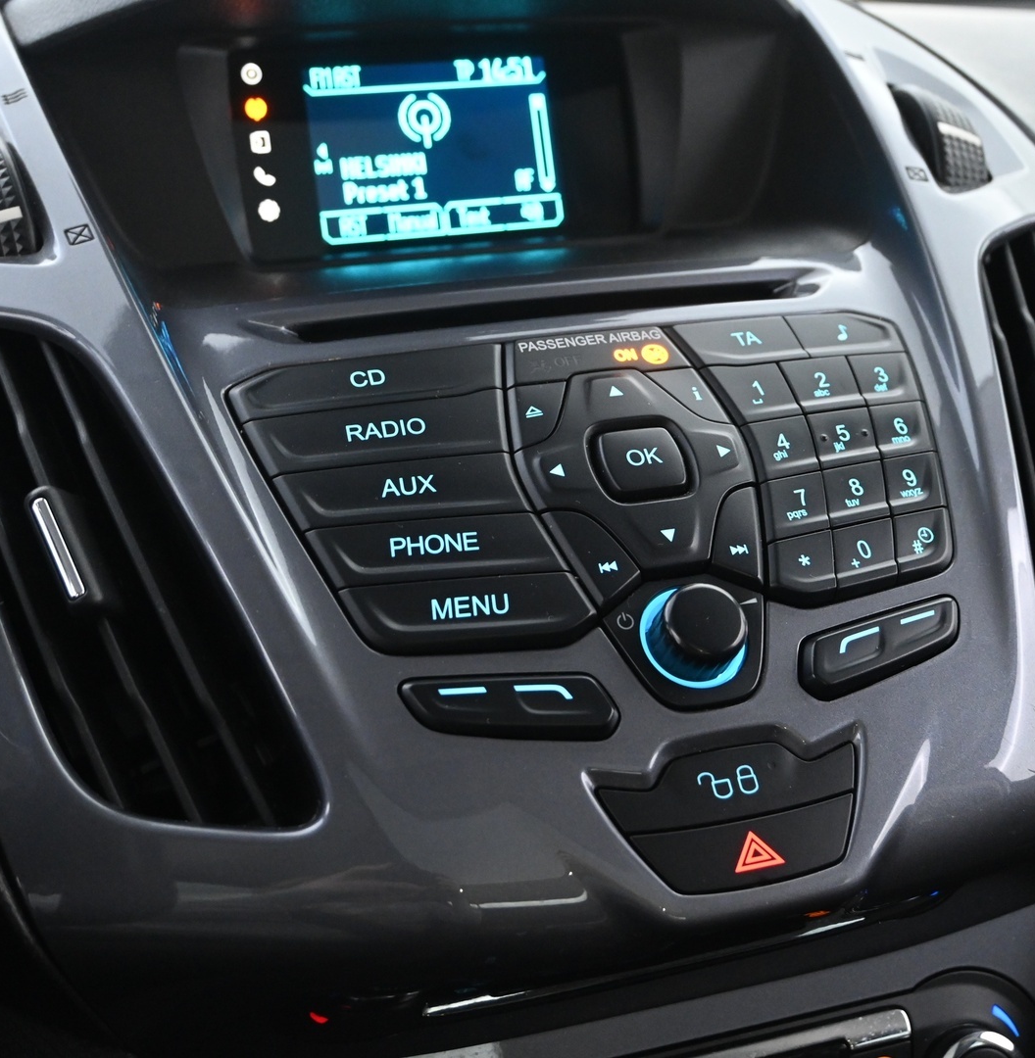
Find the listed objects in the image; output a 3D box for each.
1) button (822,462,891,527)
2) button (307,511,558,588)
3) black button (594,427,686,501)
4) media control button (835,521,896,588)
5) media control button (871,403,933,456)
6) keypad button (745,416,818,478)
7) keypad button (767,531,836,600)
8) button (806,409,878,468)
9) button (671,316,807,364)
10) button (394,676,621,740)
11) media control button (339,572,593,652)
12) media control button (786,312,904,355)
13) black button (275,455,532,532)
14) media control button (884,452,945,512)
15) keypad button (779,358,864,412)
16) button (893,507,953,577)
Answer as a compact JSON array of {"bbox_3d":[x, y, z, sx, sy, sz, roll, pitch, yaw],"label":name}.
[{"bbox_3d":[0.076,-0.007,0.359,0.020,0.005,0.016,-5,57,-21],"label":"button"},{"bbox_3d":[-0.017,0.005,0.332,0.053,0.005,0.015,-4,57,-8],"label":"button"},{"bbox_3d":[0.027,-0.013,0.348,0.016,0.008,0.016,-9,56,-17],"label":"black button"},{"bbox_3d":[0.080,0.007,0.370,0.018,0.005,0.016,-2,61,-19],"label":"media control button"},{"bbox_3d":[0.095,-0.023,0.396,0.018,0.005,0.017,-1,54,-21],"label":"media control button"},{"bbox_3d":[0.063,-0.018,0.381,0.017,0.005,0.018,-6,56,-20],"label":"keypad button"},{"bbox_3d":[0.061,0.009,0.344,0.019,0.005,0.015,-6,60,-21],"label":"keypad button"},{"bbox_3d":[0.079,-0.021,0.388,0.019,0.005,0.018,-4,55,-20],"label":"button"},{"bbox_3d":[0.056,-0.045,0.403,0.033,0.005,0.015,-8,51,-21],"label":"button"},{"bbox_3d":[-0.002,0.038,0.336,0.044,0.011,0.007,-1,-23,-9],"label":"button"},{"bbox_3d":[-0.011,0.019,0.344,0.054,0.007,0.013,-4,62,-9],"label":"media control button"},{"bbox_3d":[0.082,-0.048,0.396,0.030,0.005,0.017,-6,49,-22],"label":"media control button"},{"bbox_3d":[-0.024,-0.006,0.339,0.054,0.005,0.017,-6,54,-8],"label":"black button"},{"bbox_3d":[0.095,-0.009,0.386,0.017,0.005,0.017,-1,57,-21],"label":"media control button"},{"bbox_3d":[0.073,-0.033,0.379,0.020,0.005,0.017,-6,51,-22],"label":"keypad button"},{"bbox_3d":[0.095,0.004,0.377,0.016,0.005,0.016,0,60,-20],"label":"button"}]

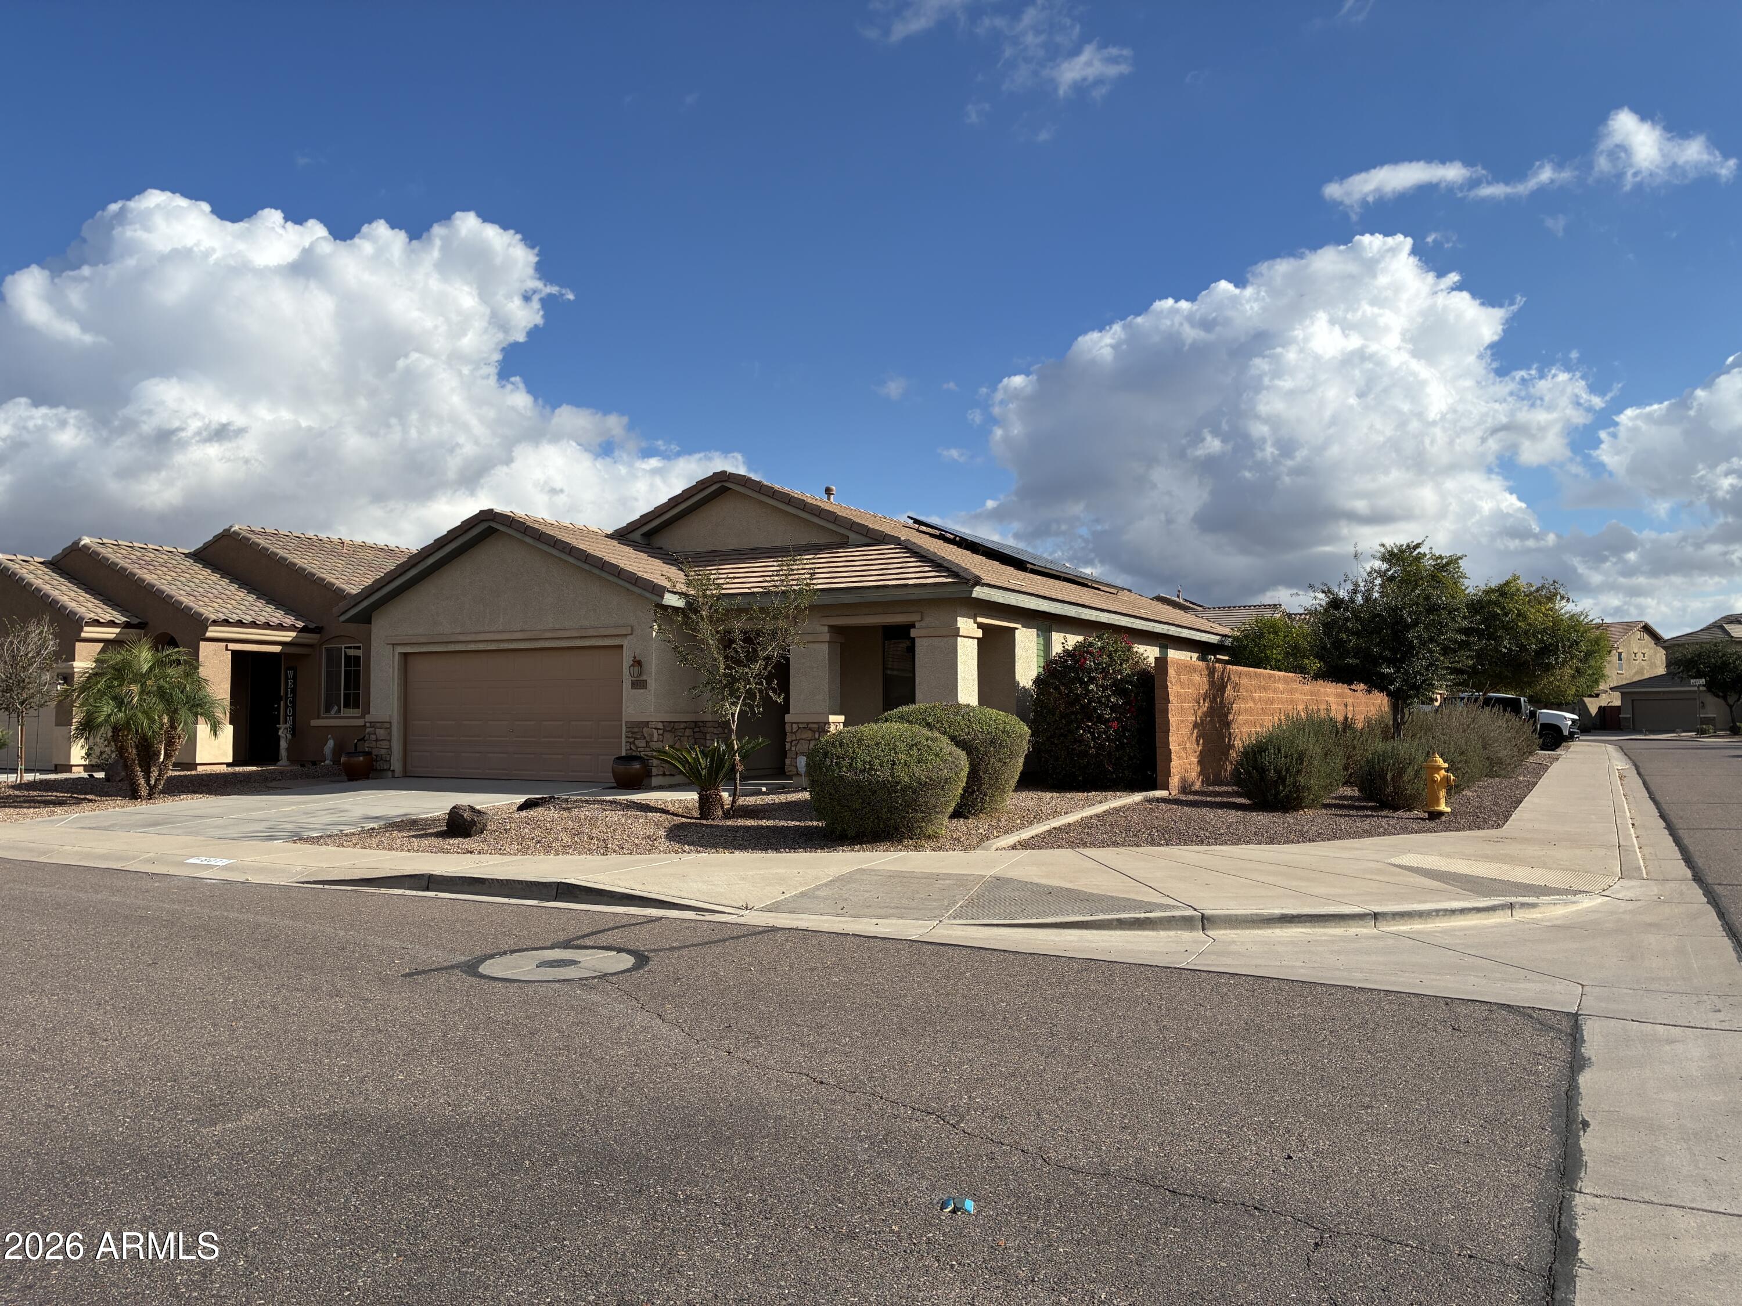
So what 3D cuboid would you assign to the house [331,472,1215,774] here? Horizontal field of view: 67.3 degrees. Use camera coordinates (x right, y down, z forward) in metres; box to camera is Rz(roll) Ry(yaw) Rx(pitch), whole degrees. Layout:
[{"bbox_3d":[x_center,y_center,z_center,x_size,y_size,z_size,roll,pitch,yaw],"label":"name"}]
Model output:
[{"bbox_3d":[-0.242,-0.300,26.651,11.400,5.400,16.200,-2,-3,29],"label":"house"}]

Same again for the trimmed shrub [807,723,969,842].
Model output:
[{"bbox_3d":[0.194,1.418,14.796,1.800,1.280,1.750,0,-3,0],"label":"trimmed shrub"}]

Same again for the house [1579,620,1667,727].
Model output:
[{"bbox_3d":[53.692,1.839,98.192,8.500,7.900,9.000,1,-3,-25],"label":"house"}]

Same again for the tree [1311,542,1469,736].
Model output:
[{"bbox_3d":[8.554,0.269,21.509,2.550,4.150,2.500,-2,-3,29],"label":"tree"}]

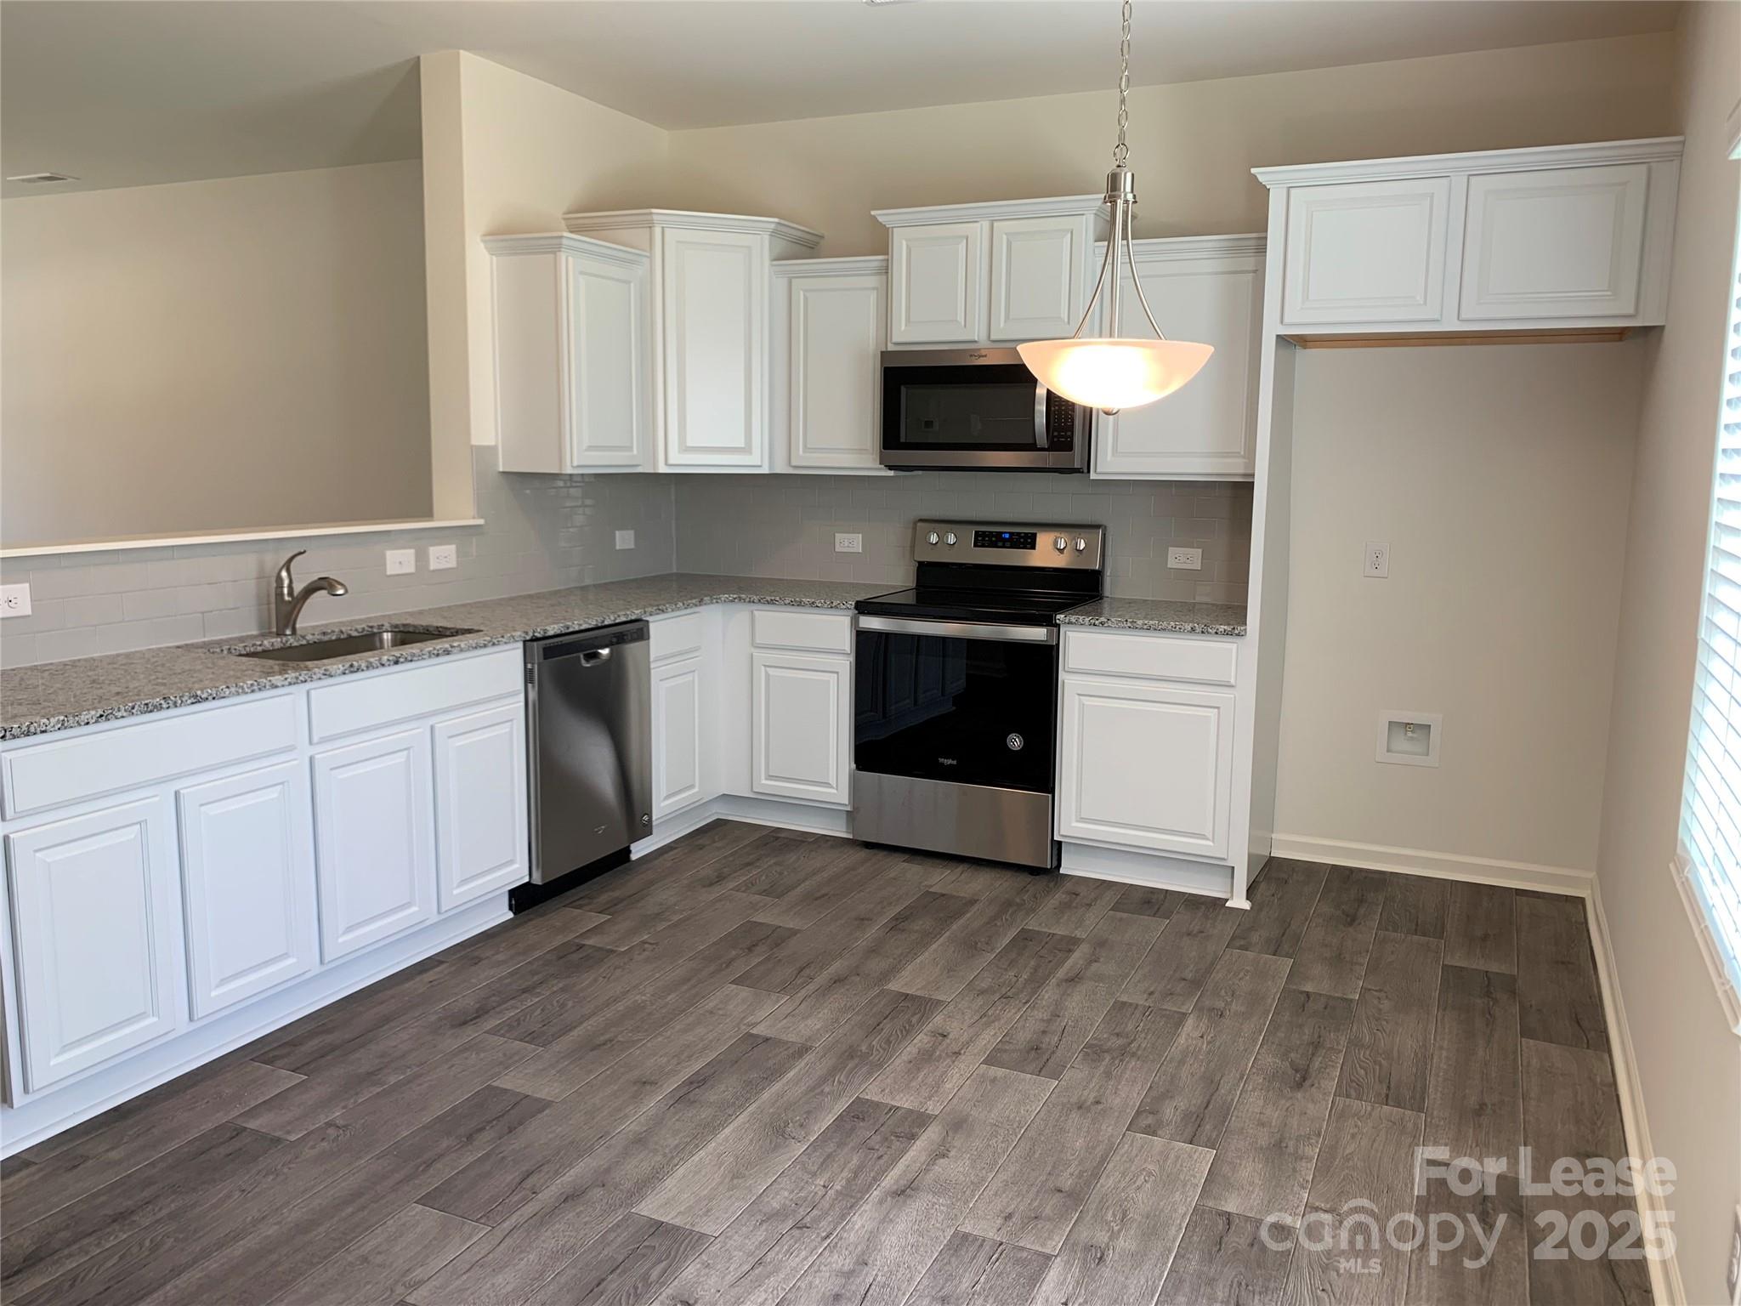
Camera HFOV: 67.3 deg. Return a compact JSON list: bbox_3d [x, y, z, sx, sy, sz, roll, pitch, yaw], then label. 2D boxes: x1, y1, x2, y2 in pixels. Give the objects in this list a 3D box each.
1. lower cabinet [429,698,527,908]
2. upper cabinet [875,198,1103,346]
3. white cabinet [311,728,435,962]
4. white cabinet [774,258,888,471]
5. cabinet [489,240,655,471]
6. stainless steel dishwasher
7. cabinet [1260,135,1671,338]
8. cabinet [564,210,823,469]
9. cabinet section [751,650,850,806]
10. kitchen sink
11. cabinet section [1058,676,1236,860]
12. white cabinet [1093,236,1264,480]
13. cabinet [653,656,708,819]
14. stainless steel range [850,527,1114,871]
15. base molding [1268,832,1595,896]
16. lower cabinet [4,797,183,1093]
[{"bbox_3d":[-1.330,0.417,3.848,0.500,0.529,0.362,5,10,25],"label":"lower cabinet"},{"bbox_3d":[0.477,-1.367,4.812,0.860,0.487,0.355,5,10,24],"label":"upper cabinet"},{"bbox_3d":[-1.504,0.471,3.479,0.500,0.529,0.360,5,10,25],"label":"white cabinet"},{"bbox_3d":[-0.102,-1.091,5.044,0.528,0.790,0.355,5,10,25],"label":"white cabinet"},{"bbox_3d":[-1.042,-1.048,4.689,0.355,0.790,0.565,5,10,25],"label":"cabinet"},{"bbox_3d":[-1.162,0.340,4.433,0.608,0.872,0.601,5,10,24],"label":"stainless steel dishwasher"},{"bbox_3d":[1.802,-1.218,4.048,1.122,0.488,0.650,5,10,24],"label":"cabinet"},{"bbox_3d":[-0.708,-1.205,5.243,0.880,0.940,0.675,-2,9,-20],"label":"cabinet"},{"bbox_3d":[-0.150,0.252,5.143,0.408,0.543,0.524,5,10,25],"label":"cabinet section"},{"bbox_3d":[-1.469,0.071,3.687,0.420,0.205,0.680,5,10,24],"label":"kitchen sink"},{"bbox_3d":[1.026,0.348,4.598,0.566,0.543,0.524,5,10,25],"label":"cabinet section"},{"bbox_3d":[1.104,-0.991,4.490,0.610,0.790,0.355,5,10,25],"label":"white cabinet"},{"bbox_3d":[-0.972,0.284,4.862,0.608,0.550,0.330,5,10,24],"label":"cabinet"},{"bbox_3d":[0.407,0.125,4.885,0.757,1.192,0.645,5,10,24],"label":"stainless steel range"},{"bbox_3d":[1.934,0.732,4.540,1.038,0.086,0.022,5,10,25],"label":"base molding"},{"bbox_3d":[-1.822,0.571,2.802,0.500,0.529,0.320,5,10,25],"label":"lower cabinet"}]

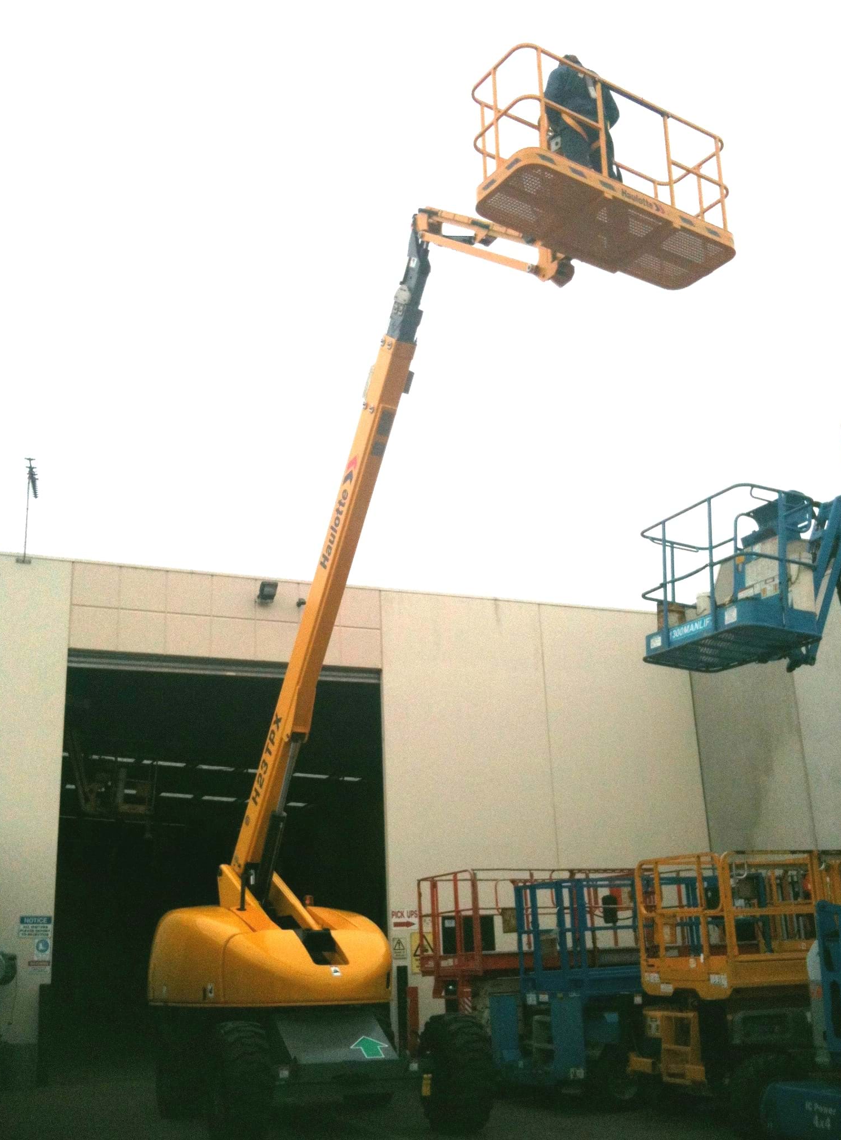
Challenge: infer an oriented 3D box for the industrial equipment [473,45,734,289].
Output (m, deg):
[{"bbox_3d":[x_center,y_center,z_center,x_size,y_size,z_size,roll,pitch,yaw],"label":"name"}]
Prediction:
[{"bbox_3d":[1.588,-3.375,9.880,2.330,1.150,0.800,11,-21,-32],"label":"industrial equipment"}]

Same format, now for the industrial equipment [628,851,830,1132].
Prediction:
[{"bbox_3d":[3.684,4.291,12.089,2.650,2.500,1.800,6,-19,-24],"label":"industrial equipment"}]

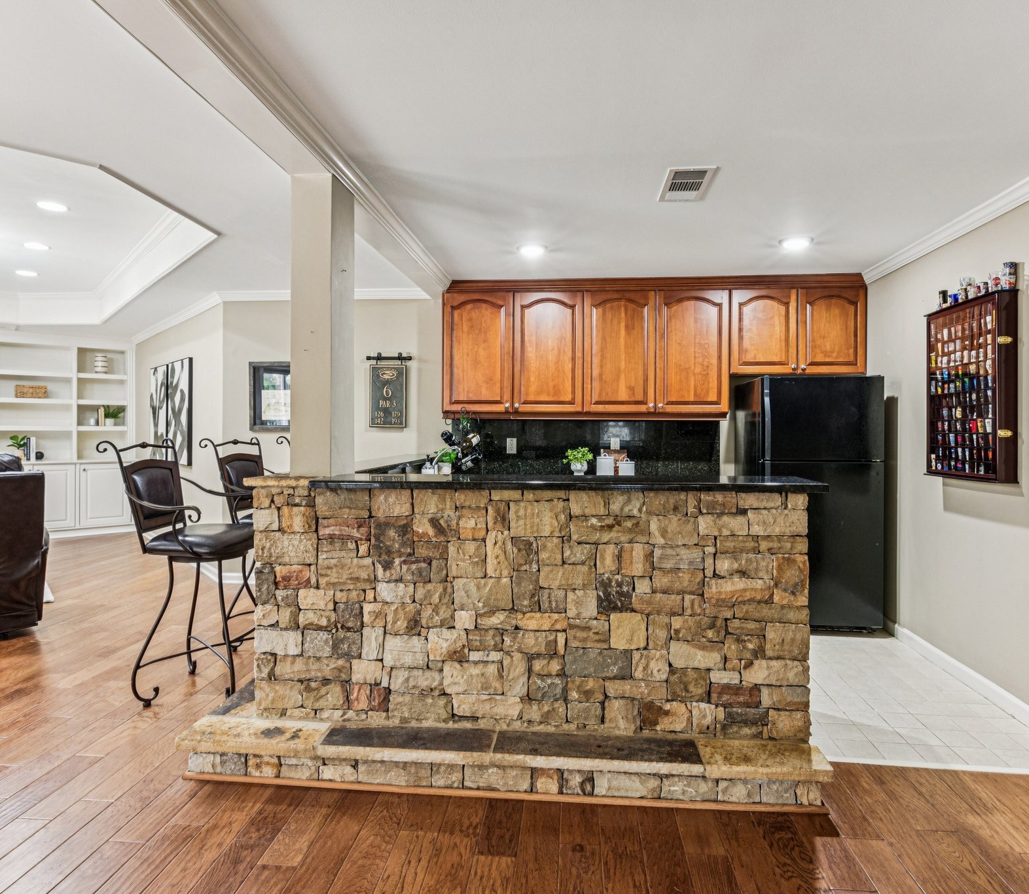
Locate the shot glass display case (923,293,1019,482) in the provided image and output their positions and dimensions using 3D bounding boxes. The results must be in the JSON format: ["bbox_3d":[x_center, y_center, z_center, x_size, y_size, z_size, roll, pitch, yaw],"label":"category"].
[{"bbox_3d":[2.277,-0.277,2.985,0.100,0.875,0.570,0,1,7],"label":"shot glass display case"}]

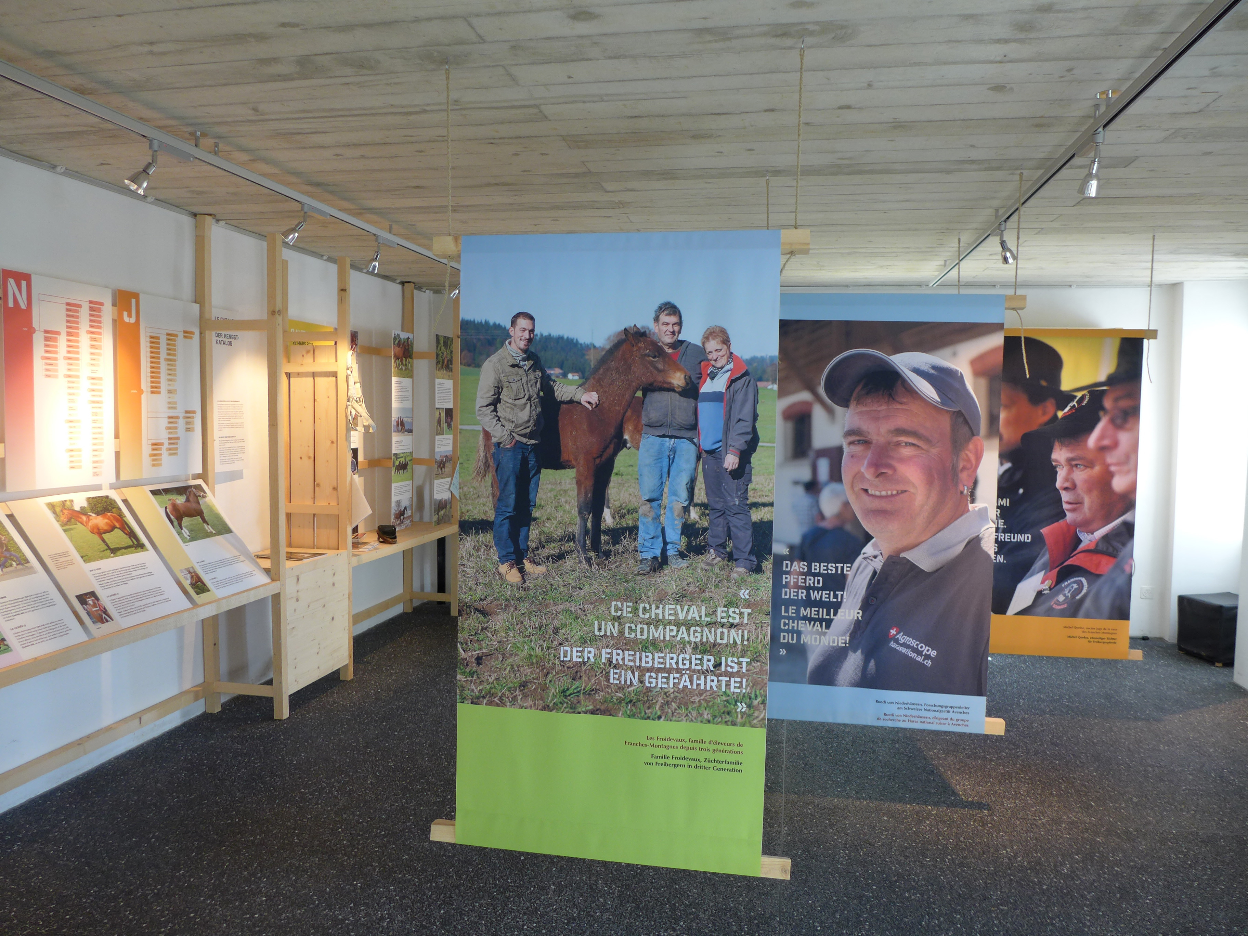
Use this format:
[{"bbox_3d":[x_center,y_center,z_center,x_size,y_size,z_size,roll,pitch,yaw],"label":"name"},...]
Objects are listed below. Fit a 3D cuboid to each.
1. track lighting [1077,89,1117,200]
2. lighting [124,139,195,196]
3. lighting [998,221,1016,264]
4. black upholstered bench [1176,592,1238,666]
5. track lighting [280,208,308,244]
[{"bbox_3d":[1.410,-0.945,2.592,0.077,0.277,0.271,2,4,11],"label":"track lighting"},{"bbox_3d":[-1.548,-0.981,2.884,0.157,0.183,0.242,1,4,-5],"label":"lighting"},{"bbox_3d":[1.674,-0.976,3.788,0.121,0.191,0.068,-2,5,-39],"label":"lighting"},{"bbox_3d":[4.139,1.113,5.960,0.410,0.410,0.390,0,4,-8],"label":"black upholstered bench"},{"bbox_3d":[-1.399,-1.026,3.677,0.123,0.160,0.069,0,4,-9],"label":"track lighting"}]

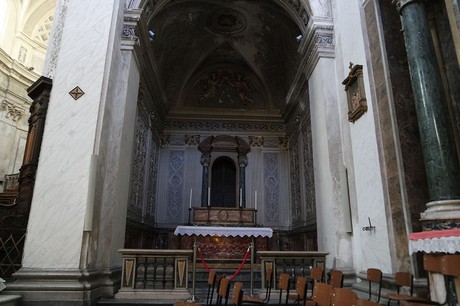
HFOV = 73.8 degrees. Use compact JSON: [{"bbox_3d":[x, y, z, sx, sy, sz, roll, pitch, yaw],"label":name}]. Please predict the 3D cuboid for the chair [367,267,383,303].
[{"bbox_3d":[1.840,2.032,4.230,0.490,0.815,0.410,1,-14,-4],"label":"chair"}]

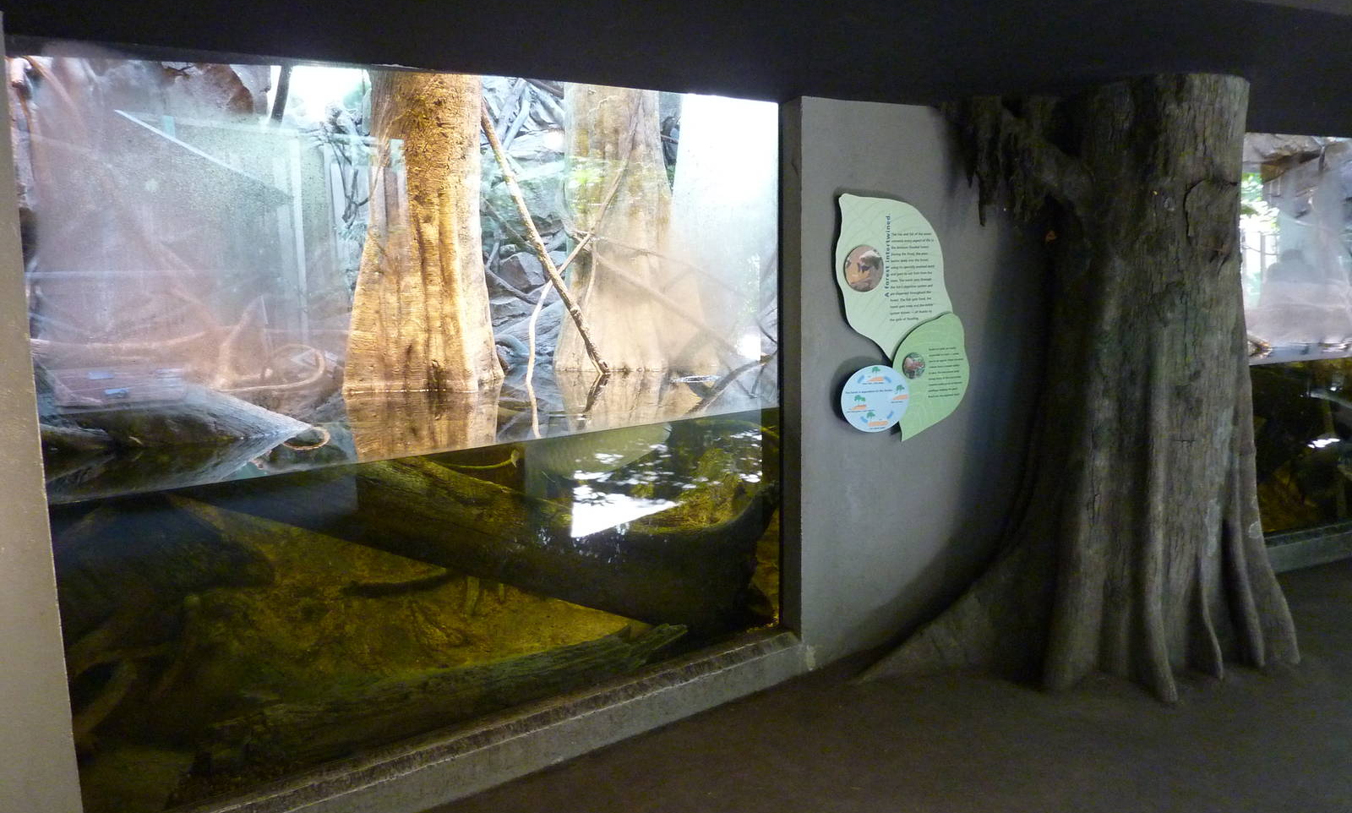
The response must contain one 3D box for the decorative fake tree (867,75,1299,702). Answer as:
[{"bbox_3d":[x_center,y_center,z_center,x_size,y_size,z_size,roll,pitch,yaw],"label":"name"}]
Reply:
[{"bbox_3d":[1.575,-0.068,3.816,1.650,2.250,0.840,-4,8,-25],"label":"decorative fake tree"}]

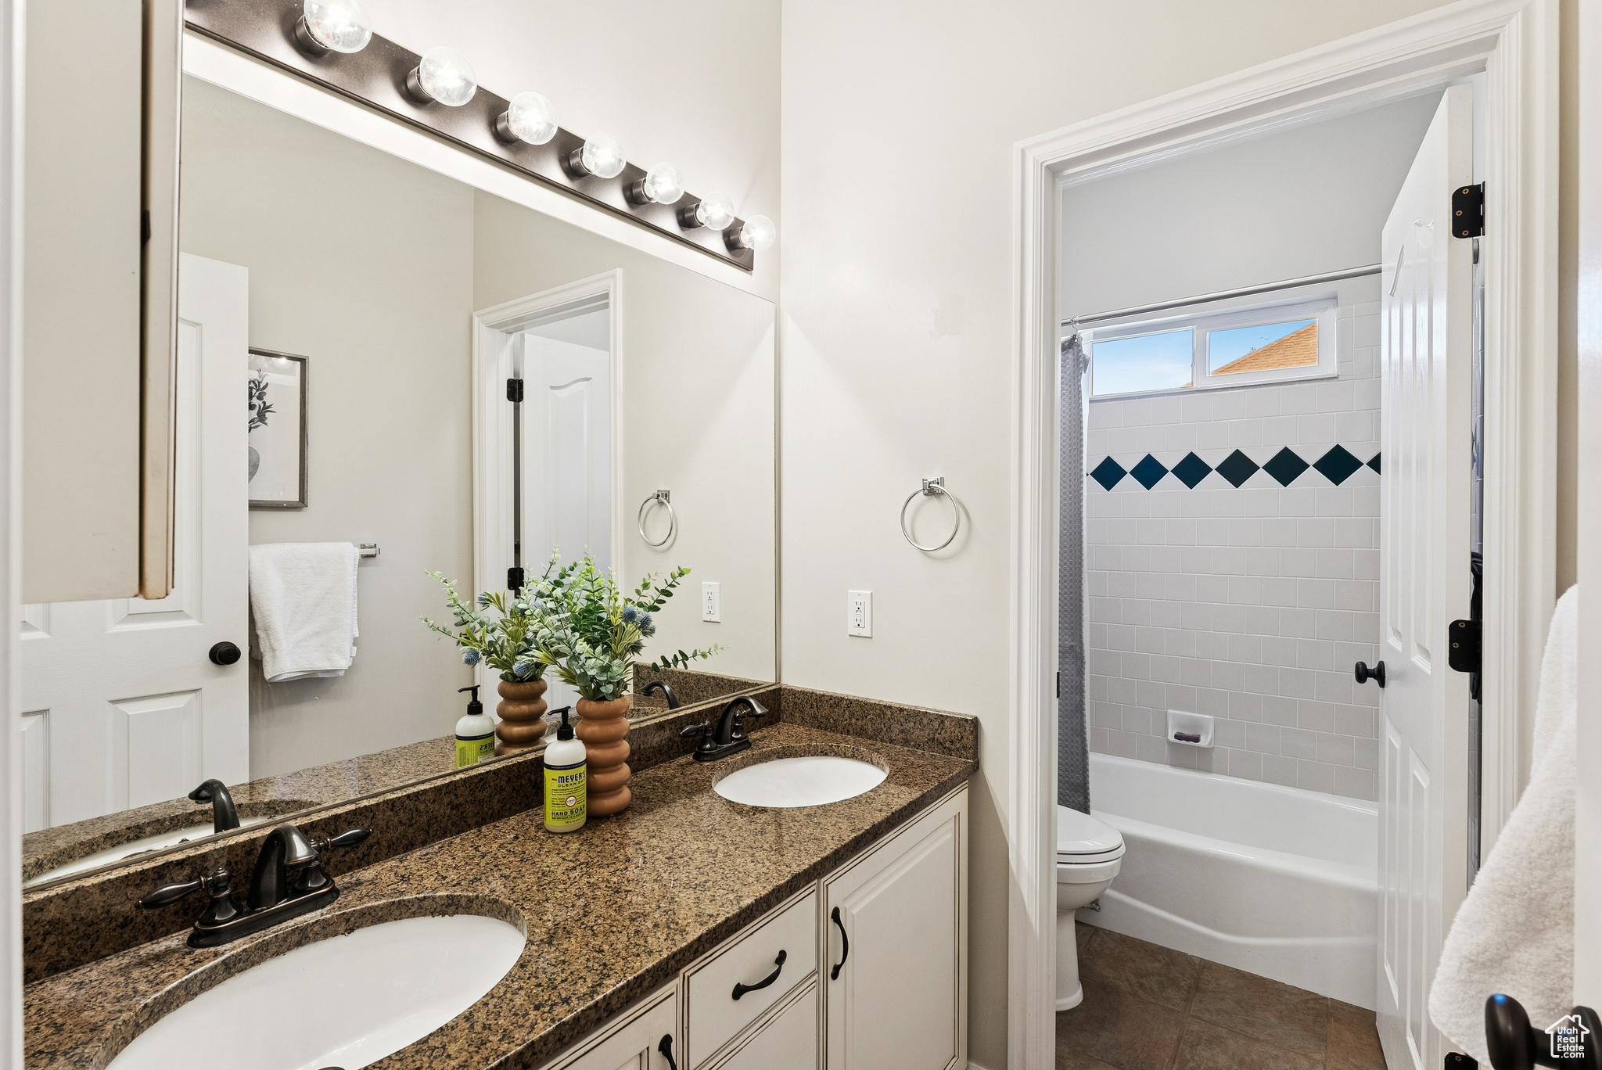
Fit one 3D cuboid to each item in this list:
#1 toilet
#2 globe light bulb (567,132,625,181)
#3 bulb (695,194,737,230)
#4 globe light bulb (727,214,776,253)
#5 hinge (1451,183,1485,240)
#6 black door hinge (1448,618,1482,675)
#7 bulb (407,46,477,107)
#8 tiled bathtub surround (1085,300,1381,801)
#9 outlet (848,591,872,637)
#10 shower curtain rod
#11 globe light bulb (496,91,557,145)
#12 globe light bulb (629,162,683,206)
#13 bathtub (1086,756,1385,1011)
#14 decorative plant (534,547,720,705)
[{"bbox_3d":[0.616,0.919,2.200,0.720,0.740,0.430,0,1,37],"label":"toilet"},{"bbox_3d":[-0.385,-0.722,1.365,0.110,0.080,0.080,0,0,36],"label":"globe light bulb"},{"bbox_3d":[-0.195,-0.730,1.614,0.095,0.080,0.080,0,0,36],"label":"bulb"},{"bbox_3d":[-0.112,-0.724,1.716,0.110,0.080,0.080,0,1,37],"label":"globe light bulb"},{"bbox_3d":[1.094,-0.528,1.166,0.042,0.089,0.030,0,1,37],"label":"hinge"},{"bbox_3d":[1.140,0.191,1.222,0.043,0.089,0.016,0,0,31],"label":"black door hinge"},{"bbox_3d":[-0.561,-0.715,1.121,0.110,0.080,0.080,0,0,36],"label":"bulb"},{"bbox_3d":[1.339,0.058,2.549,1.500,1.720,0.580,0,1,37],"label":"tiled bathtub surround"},{"bbox_3d":[0.147,0.199,1.790,0.070,0.114,0.009,0,0,36],"label":"outlet"},{"bbox_3d":[1.134,-0.724,2.269,1.520,0.030,0.030,0,0,36],"label":"shower curtain rod"},{"bbox_3d":[-0.474,-0.719,1.239,0.110,0.080,0.080,0,1,37],"label":"globe light bulb"},{"bbox_3d":[-0.292,-0.723,1.478,0.110,0.080,0.080,0,1,37],"label":"globe light bulb"},{"bbox_3d":[1.312,1.103,2.530,1.520,0.337,0.780,0,0,36],"label":"bathtub"},{"bbox_3d":[-0.317,0.159,1.296,0.300,0.280,0.290,0,0,0],"label":"decorative plant"}]

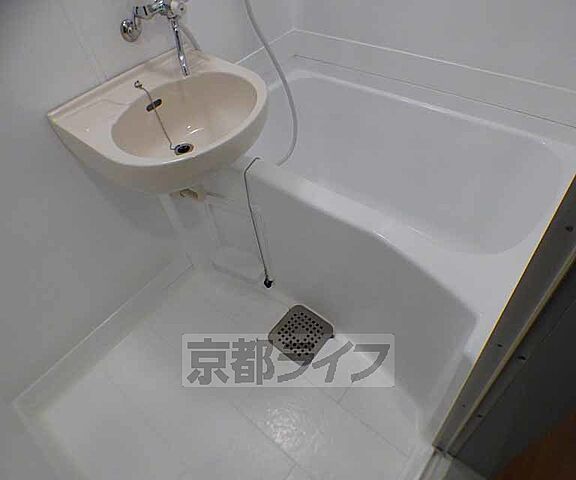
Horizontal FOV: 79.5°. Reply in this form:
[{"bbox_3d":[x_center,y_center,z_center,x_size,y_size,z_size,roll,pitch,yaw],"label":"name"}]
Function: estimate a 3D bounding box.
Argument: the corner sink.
[{"bbox_3d":[-0.263,-0.292,0.903,0.485,0.190,0.455,30,60,30],"label":"corner sink"}]

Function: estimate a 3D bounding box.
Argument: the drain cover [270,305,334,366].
[{"bbox_3d":[0.045,0.316,1.167,0.163,0.013,0.160,30,60,31],"label":"drain cover"}]

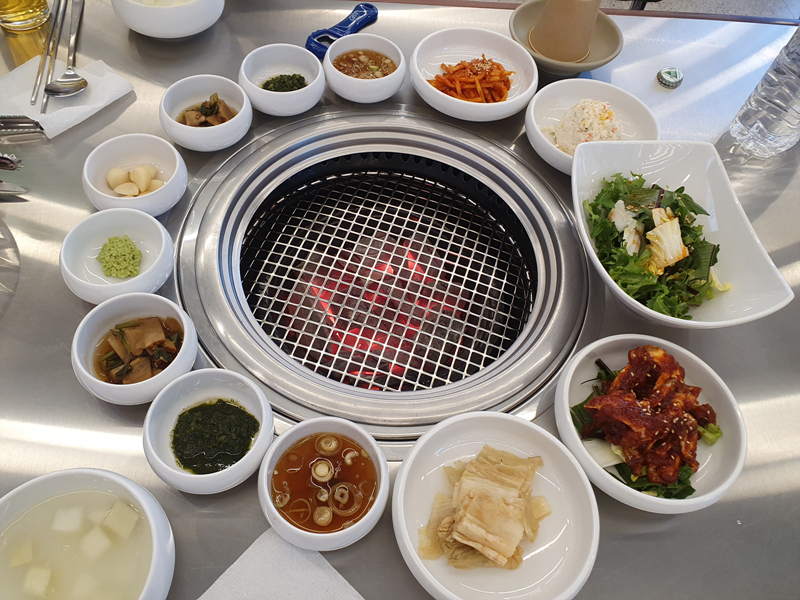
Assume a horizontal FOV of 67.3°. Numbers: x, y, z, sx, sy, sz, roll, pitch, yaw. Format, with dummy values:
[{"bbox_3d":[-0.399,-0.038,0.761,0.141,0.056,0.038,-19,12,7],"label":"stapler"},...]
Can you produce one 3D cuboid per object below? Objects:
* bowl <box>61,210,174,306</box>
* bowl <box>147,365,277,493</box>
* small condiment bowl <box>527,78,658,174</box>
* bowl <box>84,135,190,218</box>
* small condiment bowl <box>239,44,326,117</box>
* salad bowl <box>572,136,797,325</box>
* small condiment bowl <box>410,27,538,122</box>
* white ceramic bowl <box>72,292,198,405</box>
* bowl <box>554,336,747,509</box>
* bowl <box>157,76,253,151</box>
[{"bbox_3d":[-0.233,-0.034,0.501,0.088,0.038,0.088,2,57,-3],"label":"bowl"},{"bbox_3d":[-0.134,0.093,0.427,0.088,0.038,0.088,2,57,-3],"label":"bowl"},{"bbox_3d":[0.201,-0.176,0.633,0.140,0.034,0.140,7,57,0],"label":"small condiment bowl"},{"bbox_3d":[-0.239,-0.110,0.550,0.088,0.038,0.088,2,57,-3],"label":"bowl"},{"bbox_3d":[-0.124,-0.230,0.637,0.088,0.038,0.088,2,57,-3],"label":"small condiment bowl"},{"bbox_3d":[0.221,-0.042,0.524,0.156,0.070,0.190,-1,57,-6],"label":"salad bowl"},{"bbox_3d":[0.082,-0.248,0.670,0.140,0.034,0.140,2,57,-3],"label":"small condiment bowl"},{"bbox_3d":[-0.199,0.038,0.458,0.088,0.038,0.088,2,57,-3],"label":"white ceramic bowl"},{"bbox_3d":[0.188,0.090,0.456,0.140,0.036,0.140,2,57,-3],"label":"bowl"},{"bbox_3d":[-0.192,-0.184,0.602,0.088,0.038,0.088,2,57,-3],"label":"bowl"}]

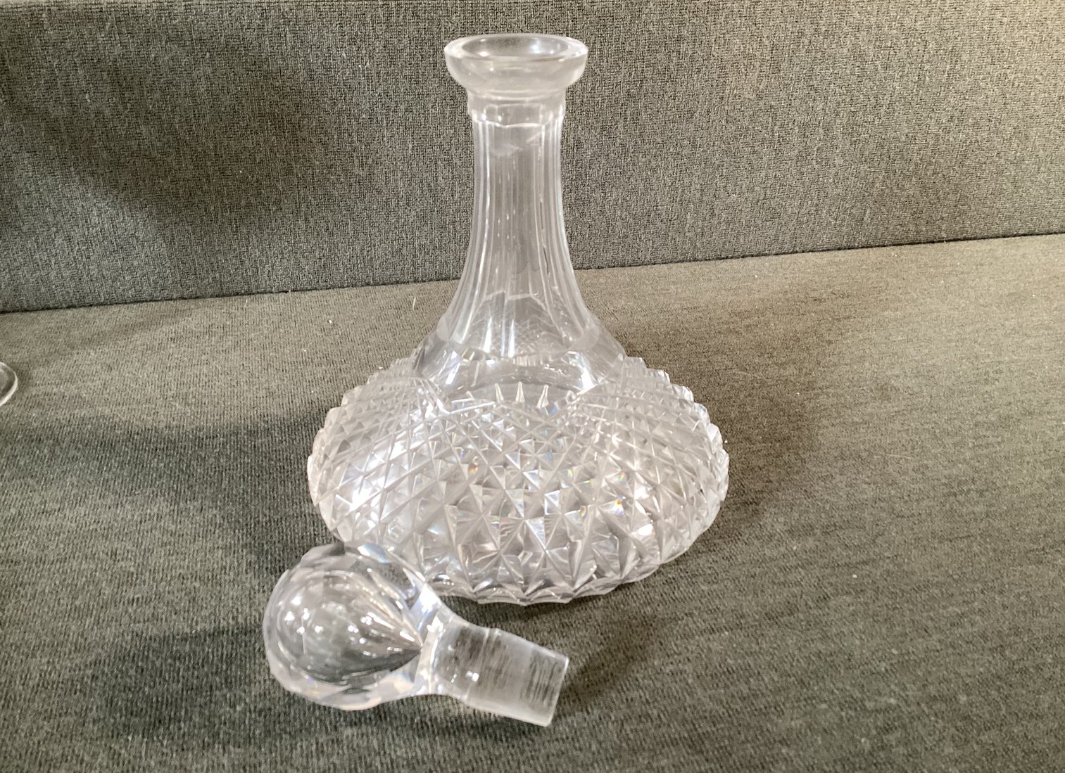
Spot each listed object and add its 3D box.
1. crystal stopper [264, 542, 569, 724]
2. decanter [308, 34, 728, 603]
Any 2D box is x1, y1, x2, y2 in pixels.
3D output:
[{"bbox_3d":[-0.040,0.086,0.320,0.102,0.055,0.055,17,32,3],"label":"crystal stopper"},{"bbox_3d":[-0.006,-0.038,0.388,0.185,0.191,0.185,0,31,0],"label":"decanter"}]

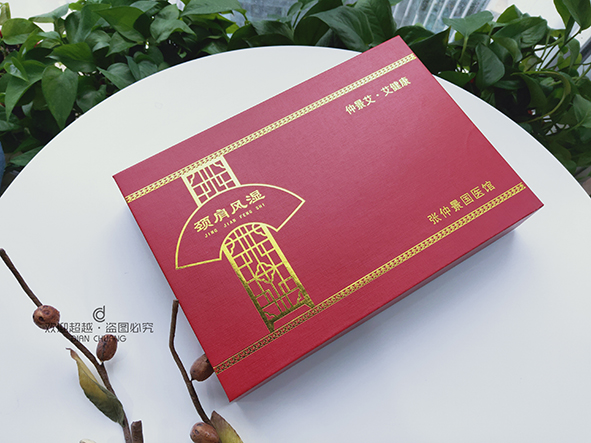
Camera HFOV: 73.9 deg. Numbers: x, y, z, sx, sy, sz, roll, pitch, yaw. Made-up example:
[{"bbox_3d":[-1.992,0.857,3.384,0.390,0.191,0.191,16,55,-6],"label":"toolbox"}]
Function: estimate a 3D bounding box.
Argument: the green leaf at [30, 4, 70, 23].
[{"bbox_3d":[-0.403,-0.336,0.648,0.068,0.018,0.027,-24,80,-5],"label":"green leaf"}]

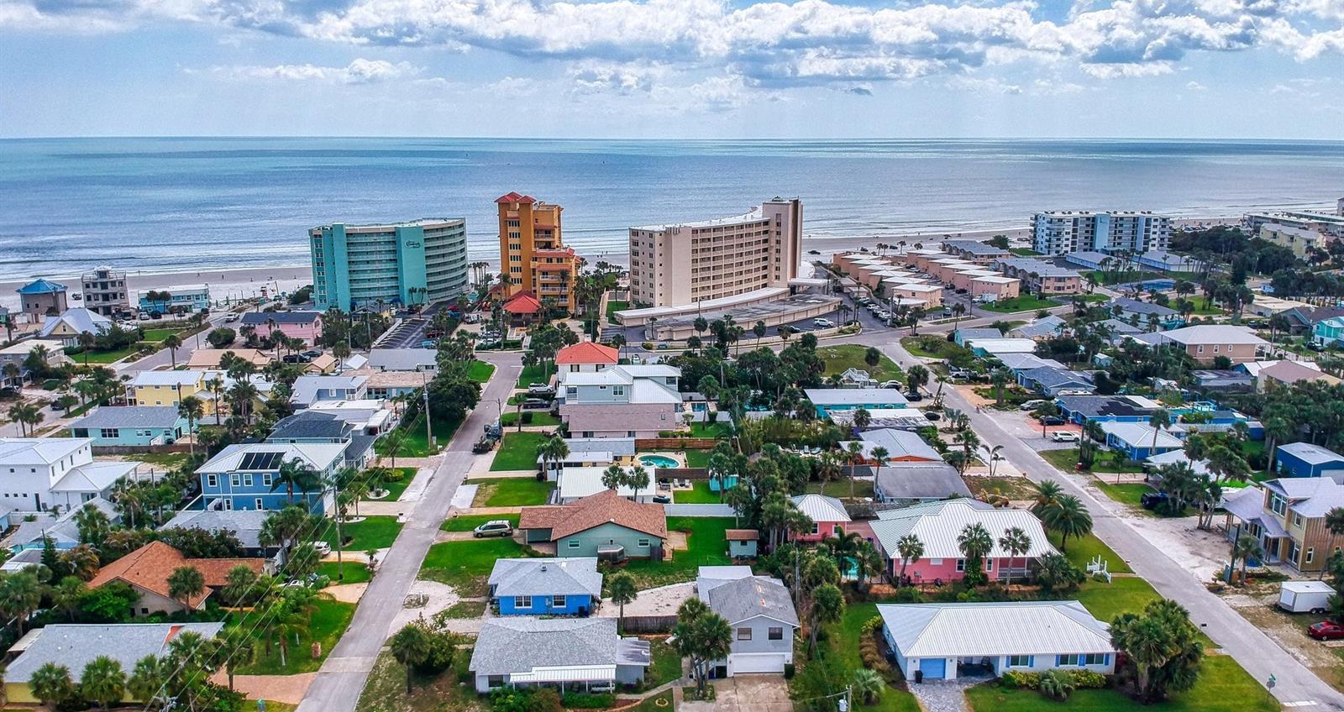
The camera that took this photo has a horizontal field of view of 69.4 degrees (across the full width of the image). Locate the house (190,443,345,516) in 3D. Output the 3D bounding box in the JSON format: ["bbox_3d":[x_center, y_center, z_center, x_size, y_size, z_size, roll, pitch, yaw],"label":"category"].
[{"bbox_3d":[-55.749,16.258,137.180,17.000,8.000,12.400,0,13,-2],"label":"house"}]

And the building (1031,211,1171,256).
[{"bbox_3d":[190.207,-54.369,430.400,53.000,17.400,19.500,0,13,-2],"label":"building"}]

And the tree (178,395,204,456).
[{"bbox_3d":[-79.200,11.520,159.740,4.200,10.600,4.200,0,13,-2],"label":"tree"}]

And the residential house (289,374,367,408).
[{"bbox_3d":[-64.116,7.197,183.220,13.000,6.200,11.500,0,13,-2],"label":"residential house"}]

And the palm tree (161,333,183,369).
[{"bbox_3d":[-107.666,-0.470,209.438,3.600,8.200,3.600,0,13,0],"label":"palm tree"}]

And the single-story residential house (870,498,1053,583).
[{"bbox_3d":[36.000,21.960,123.820,20.600,6.200,18.300,0,13,-2],"label":"single-story residential house"}]

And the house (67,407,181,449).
[{"bbox_3d":[-93.100,11.840,170.280,18.200,5.300,11.200,0,13,-2],"label":"house"}]

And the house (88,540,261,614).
[{"bbox_3d":[-55.800,25.200,109.580,21.600,6.200,12.500,0,13,-2],"label":"house"}]

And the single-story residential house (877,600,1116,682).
[{"bbox_3d":[32.639,27.622,97.980,21.500,4.700,10.600,0,13,-2],"label":"single-story residential house"}]

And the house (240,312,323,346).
[{"bbox_3d":[-96.985,-7.111,243.155,17.800,7.300,10.500,0,13,-2],"label":"house"}]

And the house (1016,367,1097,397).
[{"bbox_3d":[78.900,5.890,198.200,10.200,4.500,14.700,0,13,-2],"label":"house"}]

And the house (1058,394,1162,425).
[{"bbox_3d":[80.079,9.548,178.350,15.500,4.400,13.200,0,13,-2],"label":"house"}]

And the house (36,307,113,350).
[{"bbox_3d":[-148.584,-7.578,242.459,14.500,8.300,12.500,0,13,-2],"label":"house"}]

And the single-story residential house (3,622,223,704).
[{"bbox_3d":[-53.063,28.621,93.225,17.000,4.500,11.300,0,13,-2],"label":"single-story residential house"}]

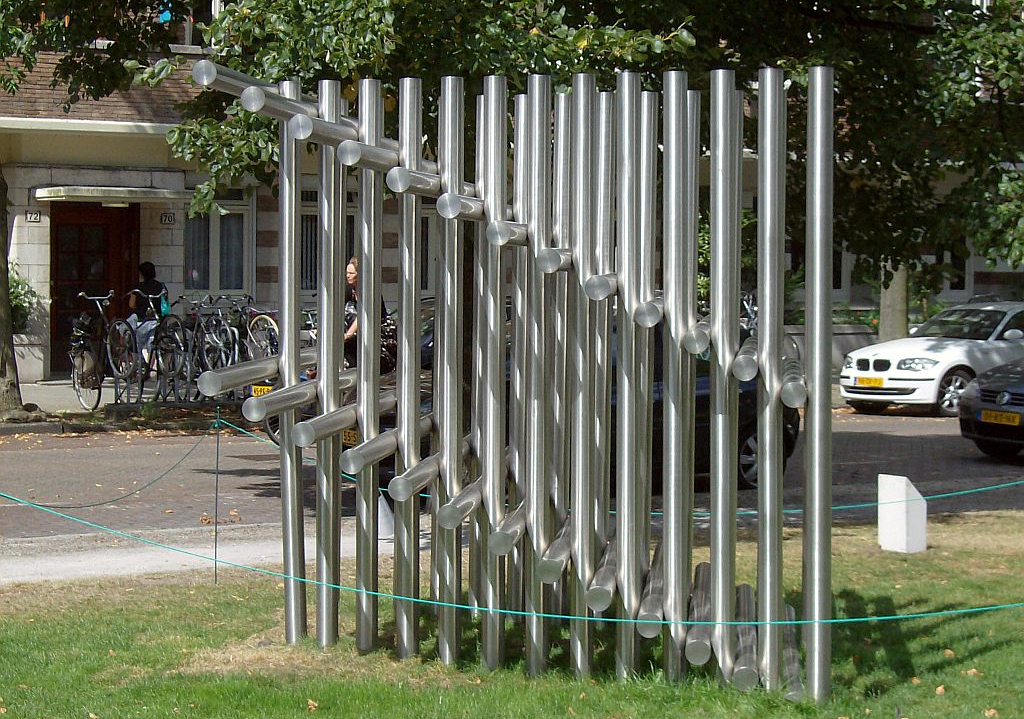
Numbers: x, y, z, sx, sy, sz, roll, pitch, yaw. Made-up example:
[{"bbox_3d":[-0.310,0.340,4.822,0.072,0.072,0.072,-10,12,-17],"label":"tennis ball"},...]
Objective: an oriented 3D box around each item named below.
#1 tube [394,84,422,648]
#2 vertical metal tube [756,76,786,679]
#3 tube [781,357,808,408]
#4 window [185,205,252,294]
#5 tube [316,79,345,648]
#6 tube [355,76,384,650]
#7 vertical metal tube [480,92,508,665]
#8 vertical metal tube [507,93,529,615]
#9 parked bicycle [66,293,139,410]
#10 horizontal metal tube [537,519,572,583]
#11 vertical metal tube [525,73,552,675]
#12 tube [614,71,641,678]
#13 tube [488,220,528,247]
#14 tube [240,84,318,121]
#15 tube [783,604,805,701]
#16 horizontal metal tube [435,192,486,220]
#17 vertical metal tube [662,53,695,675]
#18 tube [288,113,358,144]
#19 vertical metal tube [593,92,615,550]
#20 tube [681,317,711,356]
[{"bbox_3d":[-0.472,0.041,11.449,0.102,2.664,0.102,1,3,5],"label":"tube"},{"bbox_3d":[1.081,0.082,10.465,0.102,2.605,0.102,1,3,5],"label":"vertical metal tube"},{"bbox_3d":[1.248,0.084,11.343,0.102,0.102,2.500,0,3,5],"label":"tube"},{"bbox_3d":[-4.095,-1.535,35.000,1.100,1.270,0.120,-1,3,-36],"label":"window"},{"bbox_3d":[-0.846,0.023,11.696,0.102,2.665,0.102,1,3,5],"label":"tube"},{"bbox_3d":[-0.631,0.038,11.040,0.102,2.530,0.102,0,2,5],"label":"tube"},{"bbox_3d":[-0.078,0.058,11.202,0.102,2.660,0.102,1,3,5],"label":"vertical metal tube"},{"bbox_3d":[0.050,-0.015,13.943,0.114,2.904,0.114,1,3,0],"label":"vertical metal tube"},{"bbox_3d":[-4.954,-0.129,30.447,0.560,1.150,1.780,1,16,13],"label":"parked bicycle"},{"bbox_3d":[0.322,0.910,12.951,0.114,0.114,2.915,1,3,6],"label":"horizontal metal tube"},{"bbox_3d":[0.112,0.069,10.620,0.102,2.530,0.102,0,2,5],"label":"vertical metal tube"},{"bbox_3d":[0.501,0.071,10.832,0.102,2.629,0.102,1,3,5],"label":"tube"},{"bbox_3d":[0.090,-0.640,12.896,0.114,0.114,2.915,1,3,6],"label":"tube"},{"bbox_3d":[-0.928,-1.108,11.343,0.102,0.102,2.500,0,3,5],"label":"tube"},{"bbox_3d":[1.247,1.314,11.235,0.100,0.100,2.500,0,3,5],"label":"tube"},{"bbox_3d":[-0.144,-0.692,11.652,0.102,0.102,2.550,1,3,5],"label":"horizontal metal tube"},{"bbox_3d":[0.694,0.076,10.710,0.102,2.623,0.102,1,3,5],"label":"vertical metal tube"},{"bbox_3d":[-0.816,-1.129,12.937,0.114,0.114,2.915,1,3,6],"label":"tube"},{"bbox_3d":[0.416,0.008,11.800,0.102,2.530,0.102,1,2,5],"label":"vertical metal tube"},{"bbox_3d":[0.852,-0.135,11.196,0.100,0.100,2.500,0,3,5],"label":"tube"}]

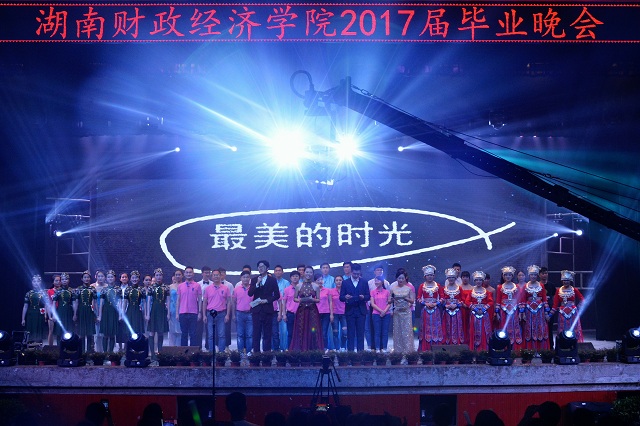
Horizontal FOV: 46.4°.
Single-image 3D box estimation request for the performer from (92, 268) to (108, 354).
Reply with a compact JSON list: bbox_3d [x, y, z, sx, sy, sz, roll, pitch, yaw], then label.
[{"bbox_3d":[-4.532,1.999,15.307,0.440,1.613,0.320,0,-3,-2],"label":"performer"}]

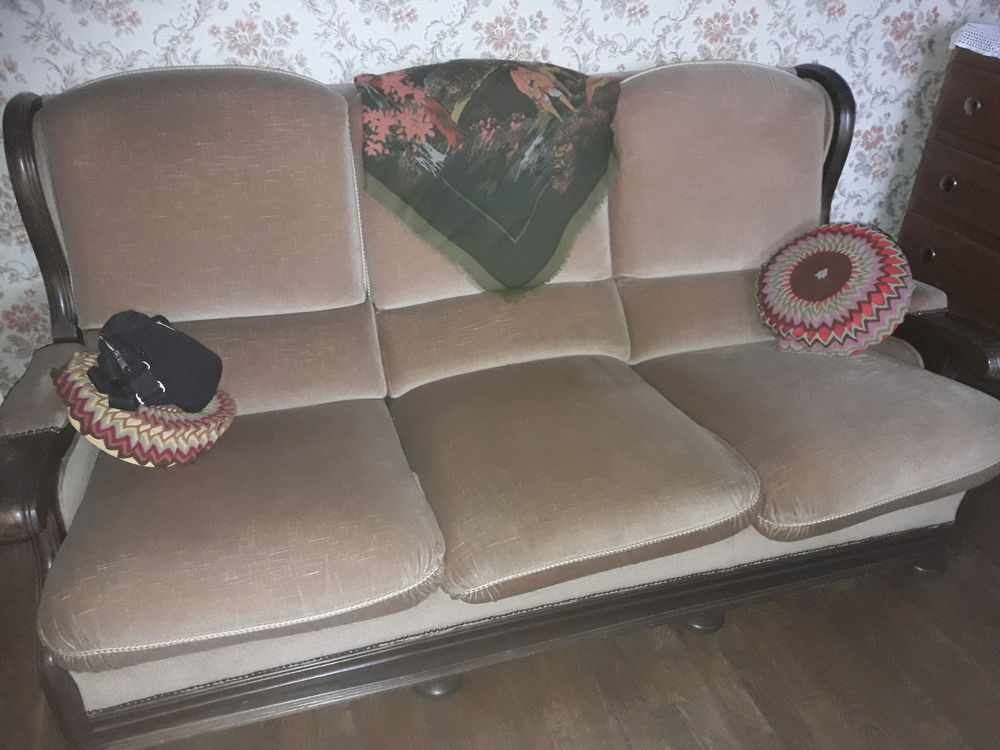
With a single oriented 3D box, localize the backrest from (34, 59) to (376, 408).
[{"bbox_3d":[-0.561,-0.256,1.637,0.580,0.685,0.182,-7,13,-17],"label":"backrest"}]

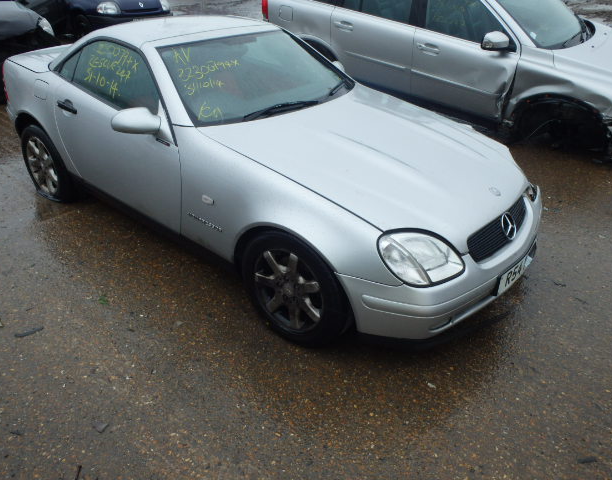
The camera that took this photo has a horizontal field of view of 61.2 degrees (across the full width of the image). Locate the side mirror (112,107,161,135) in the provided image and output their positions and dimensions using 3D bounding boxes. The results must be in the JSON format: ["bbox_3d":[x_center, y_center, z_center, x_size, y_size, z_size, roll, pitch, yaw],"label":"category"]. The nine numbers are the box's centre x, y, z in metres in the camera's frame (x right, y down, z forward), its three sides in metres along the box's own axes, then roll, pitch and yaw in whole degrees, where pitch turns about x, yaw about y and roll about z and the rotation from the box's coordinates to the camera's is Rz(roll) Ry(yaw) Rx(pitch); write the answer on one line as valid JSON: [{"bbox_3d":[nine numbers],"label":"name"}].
[{"bbox_3d":[-0.827,-0.580,2.519,0.160,0.130,0.240,24,36,34],"label":"side mirror"}]

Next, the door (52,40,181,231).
[{"bbox_3d":[-1.036,-0.626,2.988,1.220,0.880,0.290,24,36,34],"label":"door"}]

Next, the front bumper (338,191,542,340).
[{"bbox_3d":[0.831,0.063,2.631,0.520,0.420,1.680,24,36,34],"label":"front bumper"}]

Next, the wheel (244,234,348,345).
[{"bbox_3d":[-0.056,0.213,2.458,0.630,0.620,0.205,24,36,34],"label":"wheel"}]

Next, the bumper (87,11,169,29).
[{"bbox_3d":[-3.121,-4.082,9.756,1.620,0.420,0.500,-25,39,-38],"label":"bumper"}]

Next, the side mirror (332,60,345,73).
[{"bbox_3d":[0.240,-1.257,3.785,0.160,0.130,0.240,24,36,34],"label":"side mirror"}]

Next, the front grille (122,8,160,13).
[{"bbox_3d":[-3.032,-4.239,9.569,0.740,0.080,0.090,-25,39,-38],"label":"front grille"}]

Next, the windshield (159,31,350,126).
[{"bbox_3d":[-0.244,-0.999,3.095,0.700,0.140,1.360,47,46,15],"label":"windshield"}]

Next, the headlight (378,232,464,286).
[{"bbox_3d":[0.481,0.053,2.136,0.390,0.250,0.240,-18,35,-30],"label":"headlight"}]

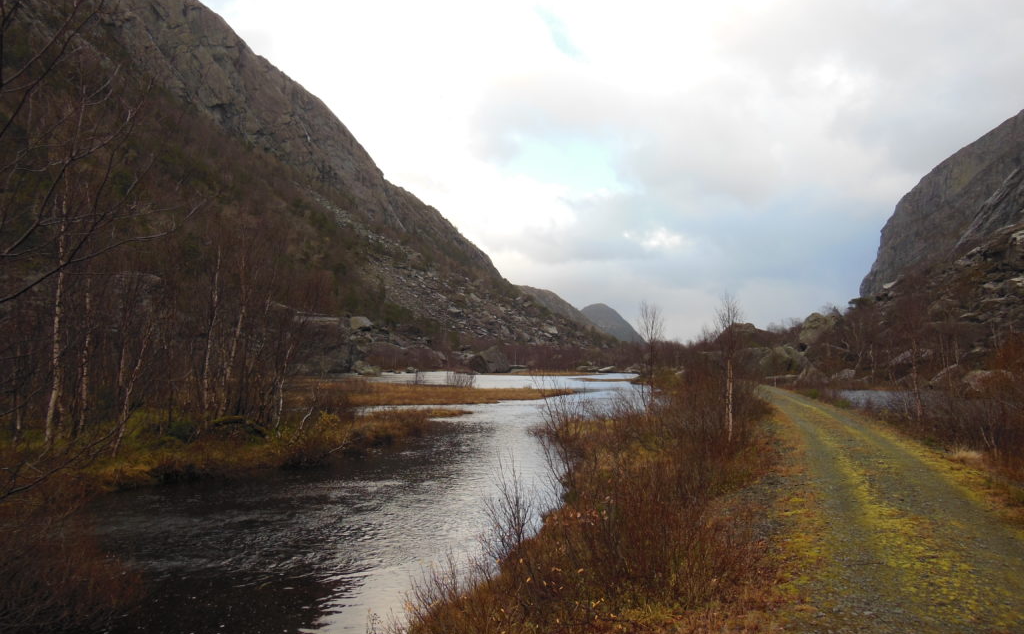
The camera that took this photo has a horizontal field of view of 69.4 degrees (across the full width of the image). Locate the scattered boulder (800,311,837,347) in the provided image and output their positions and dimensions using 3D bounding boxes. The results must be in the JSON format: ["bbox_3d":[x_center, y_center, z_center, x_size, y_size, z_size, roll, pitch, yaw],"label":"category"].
[{"bbox_3d":[25.613,1.048,62.000,3.090,2.960,2.800,-1,-3,22],"label":"scattered boulder"}]

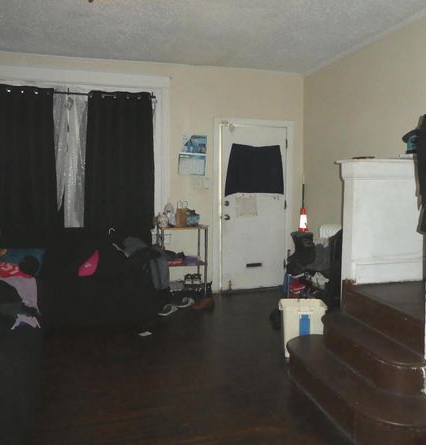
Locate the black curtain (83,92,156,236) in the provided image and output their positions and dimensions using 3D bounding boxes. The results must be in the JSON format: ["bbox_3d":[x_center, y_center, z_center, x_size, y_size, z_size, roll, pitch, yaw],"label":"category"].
[{"bbox_3d":[-1.046,-0.614,4.651,0.767,1.680,0.090,-1,6,-15],"label":"black curtain"}]

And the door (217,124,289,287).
[{"bbox_3d":[0.509,-0.172,5.204,0.860,2.041,0.050,-1,6,-15],"label":"door"}]

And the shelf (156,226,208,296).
[{"bbox_3d":[-0.352,0.491,4.816,0.530,0.855,0.320,-1,6,-15],"label":"shelf"}]

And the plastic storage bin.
[{"bbox_3d":[0.710,0.855,3.336,0.360,0.415,0.275,0,5,2],"label":"plastic storage bin"}]

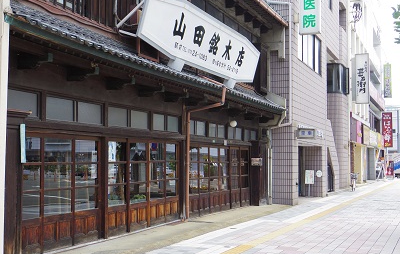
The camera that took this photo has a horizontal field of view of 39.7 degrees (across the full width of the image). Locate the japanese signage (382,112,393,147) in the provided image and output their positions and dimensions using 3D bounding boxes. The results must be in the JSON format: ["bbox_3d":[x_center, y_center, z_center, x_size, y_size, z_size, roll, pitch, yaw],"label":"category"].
[{"bbox_3d":[15.675,0.225,46.300,0.760,2.930,0.200,-1,-4,23],"label":"japanese signage"}]

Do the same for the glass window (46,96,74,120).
[{"bbox_3d":[-2.331,-0.284,9.271,0.040,0.382,0.734,-1,-4,23],"label":"glass window"}]

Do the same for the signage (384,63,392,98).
[{"bbox_3d":[15.700,-3.856,46.300,0.580,2.800,0.200,-1,-4,23],"label":"signage"}]

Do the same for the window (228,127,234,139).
[{"bbox_3d":[0.947,0.195,16.892,0.040,0.347,0.488,-1,-4,23],"label":"window"}]

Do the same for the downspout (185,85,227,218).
[{"bbox_3d":[0.162,0.654,13.518,1.060,3.280,0.120,-1,-4,23],"label":"downspout"}]

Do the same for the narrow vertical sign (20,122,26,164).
[{"bbox_3d":[-2.598,0.249,8.169,0.020,0.572,0.107,-1,-4,23],"label":"narrow vertical sign"}]

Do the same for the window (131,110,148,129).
[{"bbox_3d":[-1.269,-0.132,11.740,0.040,0.369,0.728,-1,-4,23],"label":"window"}]

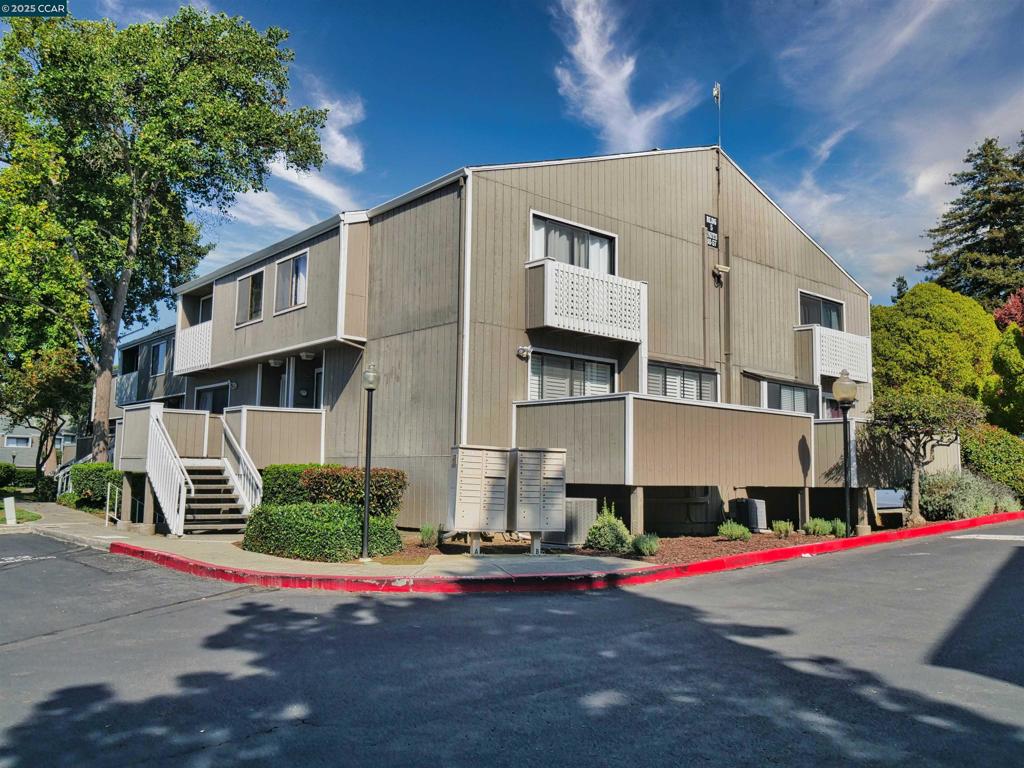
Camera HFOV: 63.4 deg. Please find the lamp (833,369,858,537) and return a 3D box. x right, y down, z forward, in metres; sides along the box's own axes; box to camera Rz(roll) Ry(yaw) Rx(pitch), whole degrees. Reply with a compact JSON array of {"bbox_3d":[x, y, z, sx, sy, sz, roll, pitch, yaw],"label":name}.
[{"bbox_3d":[6.320,1.303,15.649,0.450,3.170,0.450,6,-8,-40],"label":"lamp"}]

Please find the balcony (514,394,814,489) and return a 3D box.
[{"bbox_3d":[3.123,1.241,16.284,5.730,1.480,2.850,6,-8,-40],"label":"balcony"}]

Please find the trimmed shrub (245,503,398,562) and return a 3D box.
[{"bbox_3d":[-2.932,2.188,12.567,1.350,0.700,2.650,6,-8,-40],"label":"trimmed shrub"}]

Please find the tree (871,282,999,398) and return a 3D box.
[{"bbox_3d":[14.989,0.156,29.582,5.400,7.640,5.200,6,-8,-40],"label":"tree"}]

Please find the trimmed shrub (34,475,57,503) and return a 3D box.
[{"bbox_3d":[-17.459,3.918,30.999,0.850,0.990,0.850,6,-8,-40],"label":"trimmed shrub"}]

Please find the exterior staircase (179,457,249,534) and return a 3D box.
[{"bbox_3d":[-6.217,2.222,16.683,1.500,1.470,1.950,6,-8,-40],"label":"exterior staircase"}]

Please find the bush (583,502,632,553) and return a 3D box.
[{"bbox_3d":[1.497,2.202,12.853,0.740,0.730,0.740,1,-6,0],"label":"bush"}]

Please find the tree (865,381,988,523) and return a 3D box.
[{"bbox_3d":[8.757,1.444,17.500,2.400,3.020,2.400,6,-8,-40],"label":"tree"}]

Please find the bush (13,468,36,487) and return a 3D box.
[{"bbox_3d":[-29.604,5.674,50.300,1.500,1.080,1.400,6,-8,-40],"label":"bush"}]

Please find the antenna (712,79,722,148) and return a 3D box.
[{"bbox_3d":[5.149,-6.746,20.676,0.220,1.760,0.220,6,-8,-40],"label":"antenna"}]

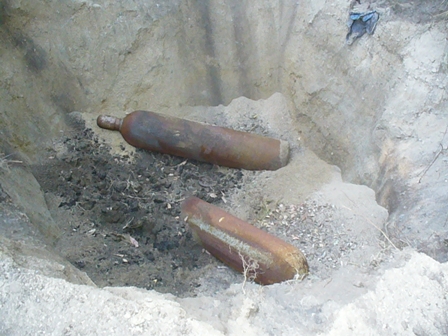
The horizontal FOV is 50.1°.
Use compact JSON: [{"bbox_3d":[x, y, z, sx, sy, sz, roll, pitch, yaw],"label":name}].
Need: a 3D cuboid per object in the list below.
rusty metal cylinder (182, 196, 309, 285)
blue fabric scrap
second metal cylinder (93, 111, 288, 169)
[{"bbox_3d":[0.011,0.386,2.728,0.240,0.240,1.180,-24,23,-26],"label":"rusty metal cylinder"},{"bbox_3d":[0.902,-0.914,3.120,0.180,0.190,0.100,20,44,23],"label":"blue fabric scrap"},{"bbox_3d":[-0.155,-0.188,2.975,1.270,0.240,0.240,8,38,-15],"label":"second metal cylinder"}]

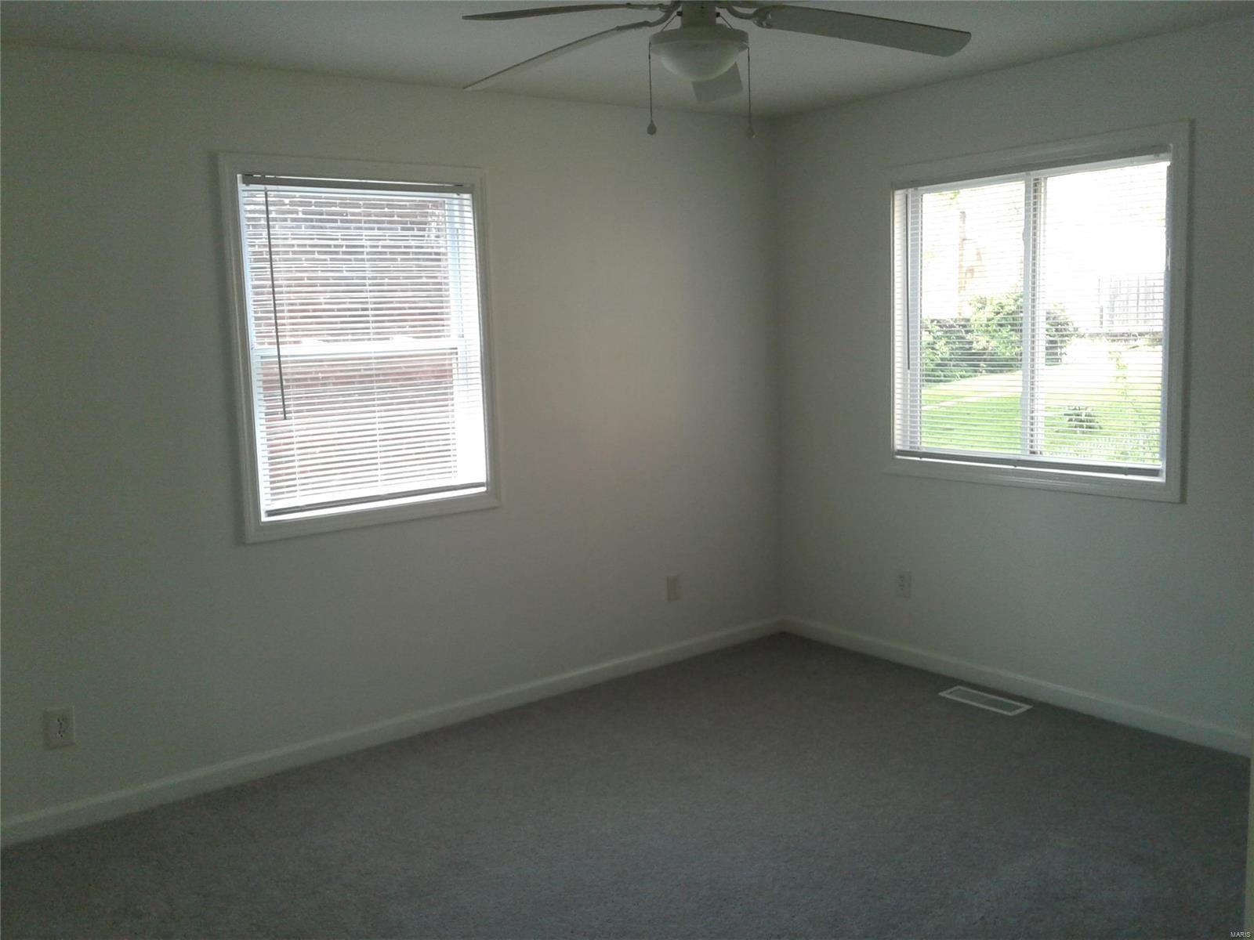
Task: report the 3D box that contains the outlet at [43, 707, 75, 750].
[{"bbox_3d":[-1.794,0.817,3.671,0.076,0.117,0.010,-8,9,-37],"label":"outlet"}]

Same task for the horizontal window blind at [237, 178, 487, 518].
[{"bbox_3d":[-0.925,-0.461,4.254,0.902,1.169,0.040,-8,9,-37],"label":"horizontal window blind"}]

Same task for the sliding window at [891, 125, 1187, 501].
[{"bbox_3d":[1.523,-0.579,4.480,0.100,1.295,1.305,-8,9,-37],"label":"sliding window"}]

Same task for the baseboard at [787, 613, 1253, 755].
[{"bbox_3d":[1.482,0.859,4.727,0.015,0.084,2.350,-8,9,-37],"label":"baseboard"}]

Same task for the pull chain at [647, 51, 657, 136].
[{"bbox_3d":[0.057,-0.882,2.708,0.022,0.195,0.022,-2,7,2],"label":"pull chain"}]

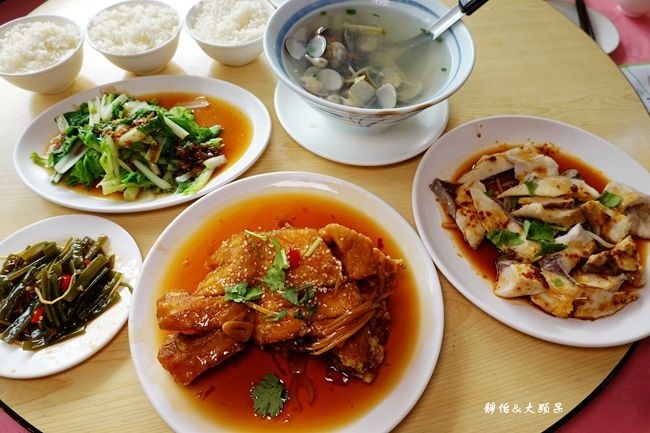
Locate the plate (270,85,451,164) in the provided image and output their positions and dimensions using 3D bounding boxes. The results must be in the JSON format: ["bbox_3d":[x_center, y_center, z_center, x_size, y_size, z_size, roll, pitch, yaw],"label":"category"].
[{"bbox_3d":[0.044,-0.136,0.520,0.205,0.022,0.205,1,59,-1],"label":"plate"}]

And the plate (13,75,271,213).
[{"bbox_3d":[-0.191,-0.080,0.476,0.267,0.028,0.189,-10,60,-8],"label":"plate"}]

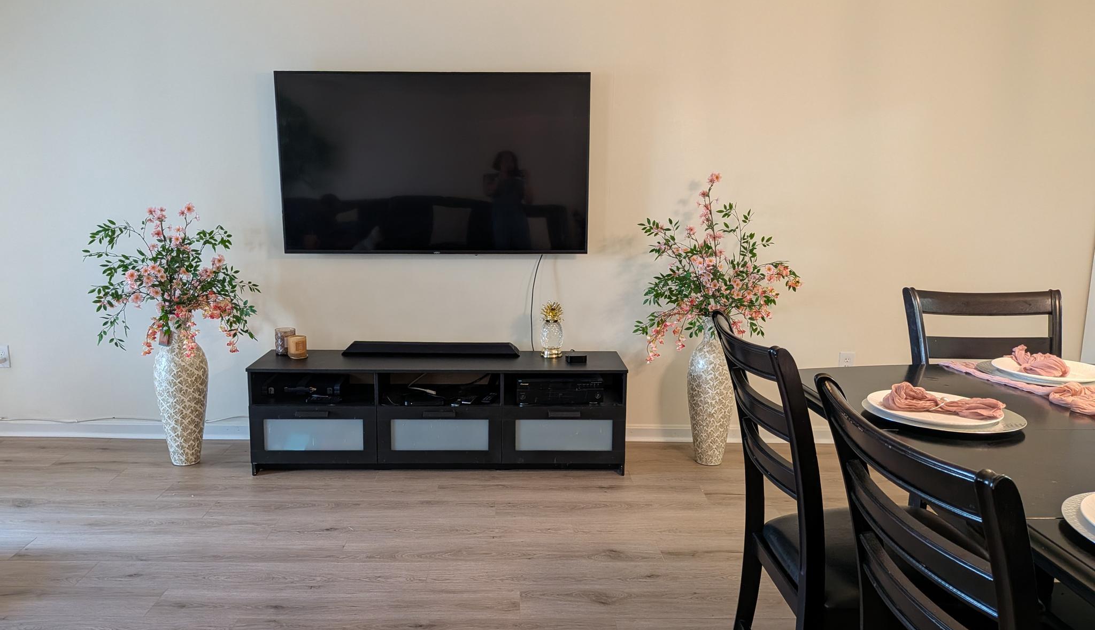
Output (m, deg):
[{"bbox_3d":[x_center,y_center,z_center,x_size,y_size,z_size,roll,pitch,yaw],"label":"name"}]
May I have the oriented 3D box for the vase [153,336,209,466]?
[{"bbox_3d":[-1.821,0.376,3.753,0.240,0.740,0.240,1,9,0],"label":"vase"}]

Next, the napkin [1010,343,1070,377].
[{"bbox_3d":[1.299,0.120,2.003,0.105,0.060,0.160,-3,10,-19],"label":"napkin"}]

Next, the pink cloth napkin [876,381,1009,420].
[{"bbox_3d":[0.838,0.178,1.630,0.230,0.052,0.095,4,10,18],"label":"pink cloth napkin"}]

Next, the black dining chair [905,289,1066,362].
[{"bbox_3d":[1.384,0.496,2.192,0.470,1.070,0.570,0,9,-2],"label":"black dining chair"}]

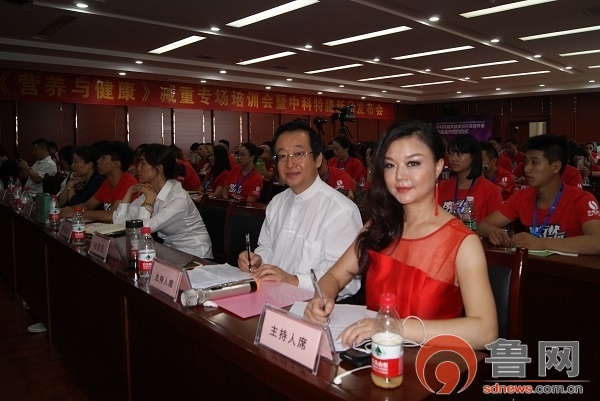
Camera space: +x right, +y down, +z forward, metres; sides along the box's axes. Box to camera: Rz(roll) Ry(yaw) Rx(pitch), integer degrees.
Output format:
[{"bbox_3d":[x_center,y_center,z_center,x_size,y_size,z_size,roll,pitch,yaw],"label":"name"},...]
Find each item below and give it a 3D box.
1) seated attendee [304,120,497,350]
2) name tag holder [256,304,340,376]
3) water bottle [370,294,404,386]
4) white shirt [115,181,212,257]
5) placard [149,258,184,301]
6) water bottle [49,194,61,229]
[{"bbox_3d":[0.251,0.427,1.235,0.500,1.287,0.650,4,8,33],"label":"seated attendee"},{"bbox_3d":[-0.013,0.308,1.039,0.072,0.098,0.202,-7,11,-43],"label":"name tag holder"},{"bbox_3d":[0.178,0.281,0.914,0.063,0.185,0.063,0,8,0],"label":"water bottle"},{"bbox_3d":[-0.766,0.113,2.530,0.460,0.500,0.430,-6,10,-38],"label":"white shirt"},{"bbox_3d":[-0.422,0.251,1.461,0.072,0.098,0.200,-7,11,-43],"label":"placard"},{"bbox_3d":[-1.422,0.052,2.612,0.061,0.184,0.061,-7,11,-43],"label":"water bottle"}]

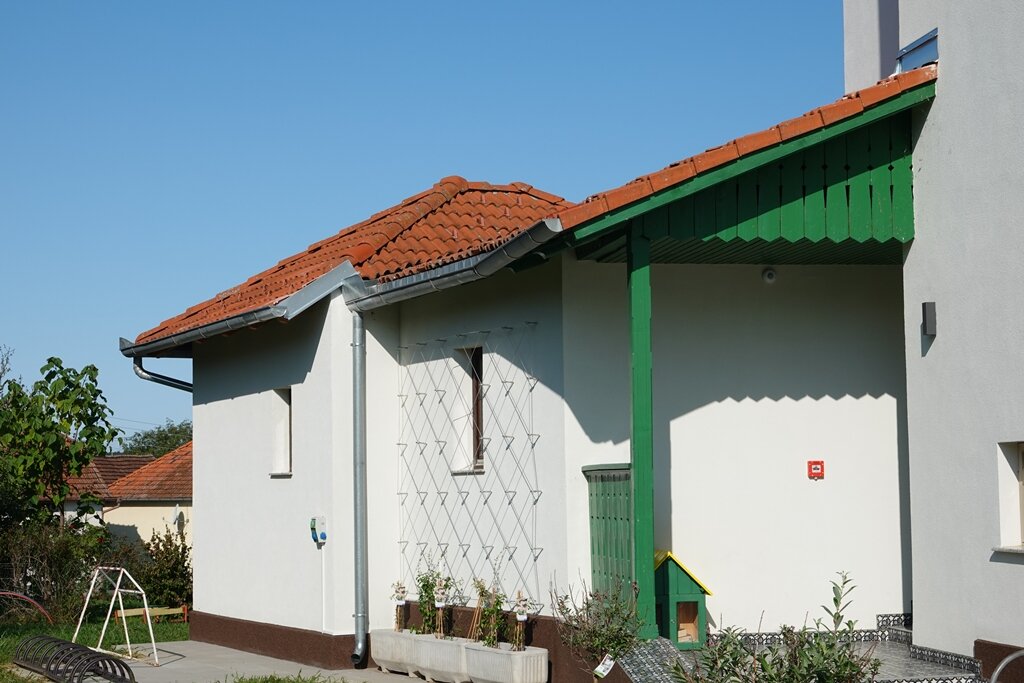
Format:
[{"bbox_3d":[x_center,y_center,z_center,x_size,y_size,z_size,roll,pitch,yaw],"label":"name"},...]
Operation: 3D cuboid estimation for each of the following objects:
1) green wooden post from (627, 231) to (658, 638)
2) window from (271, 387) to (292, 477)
[{"bbox_3d":[0.901,0.617,12.473,0.145,2.860,0.145,0,-5,-10],"label":"green wooden post"},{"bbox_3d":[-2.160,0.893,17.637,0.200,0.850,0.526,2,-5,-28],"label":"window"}]

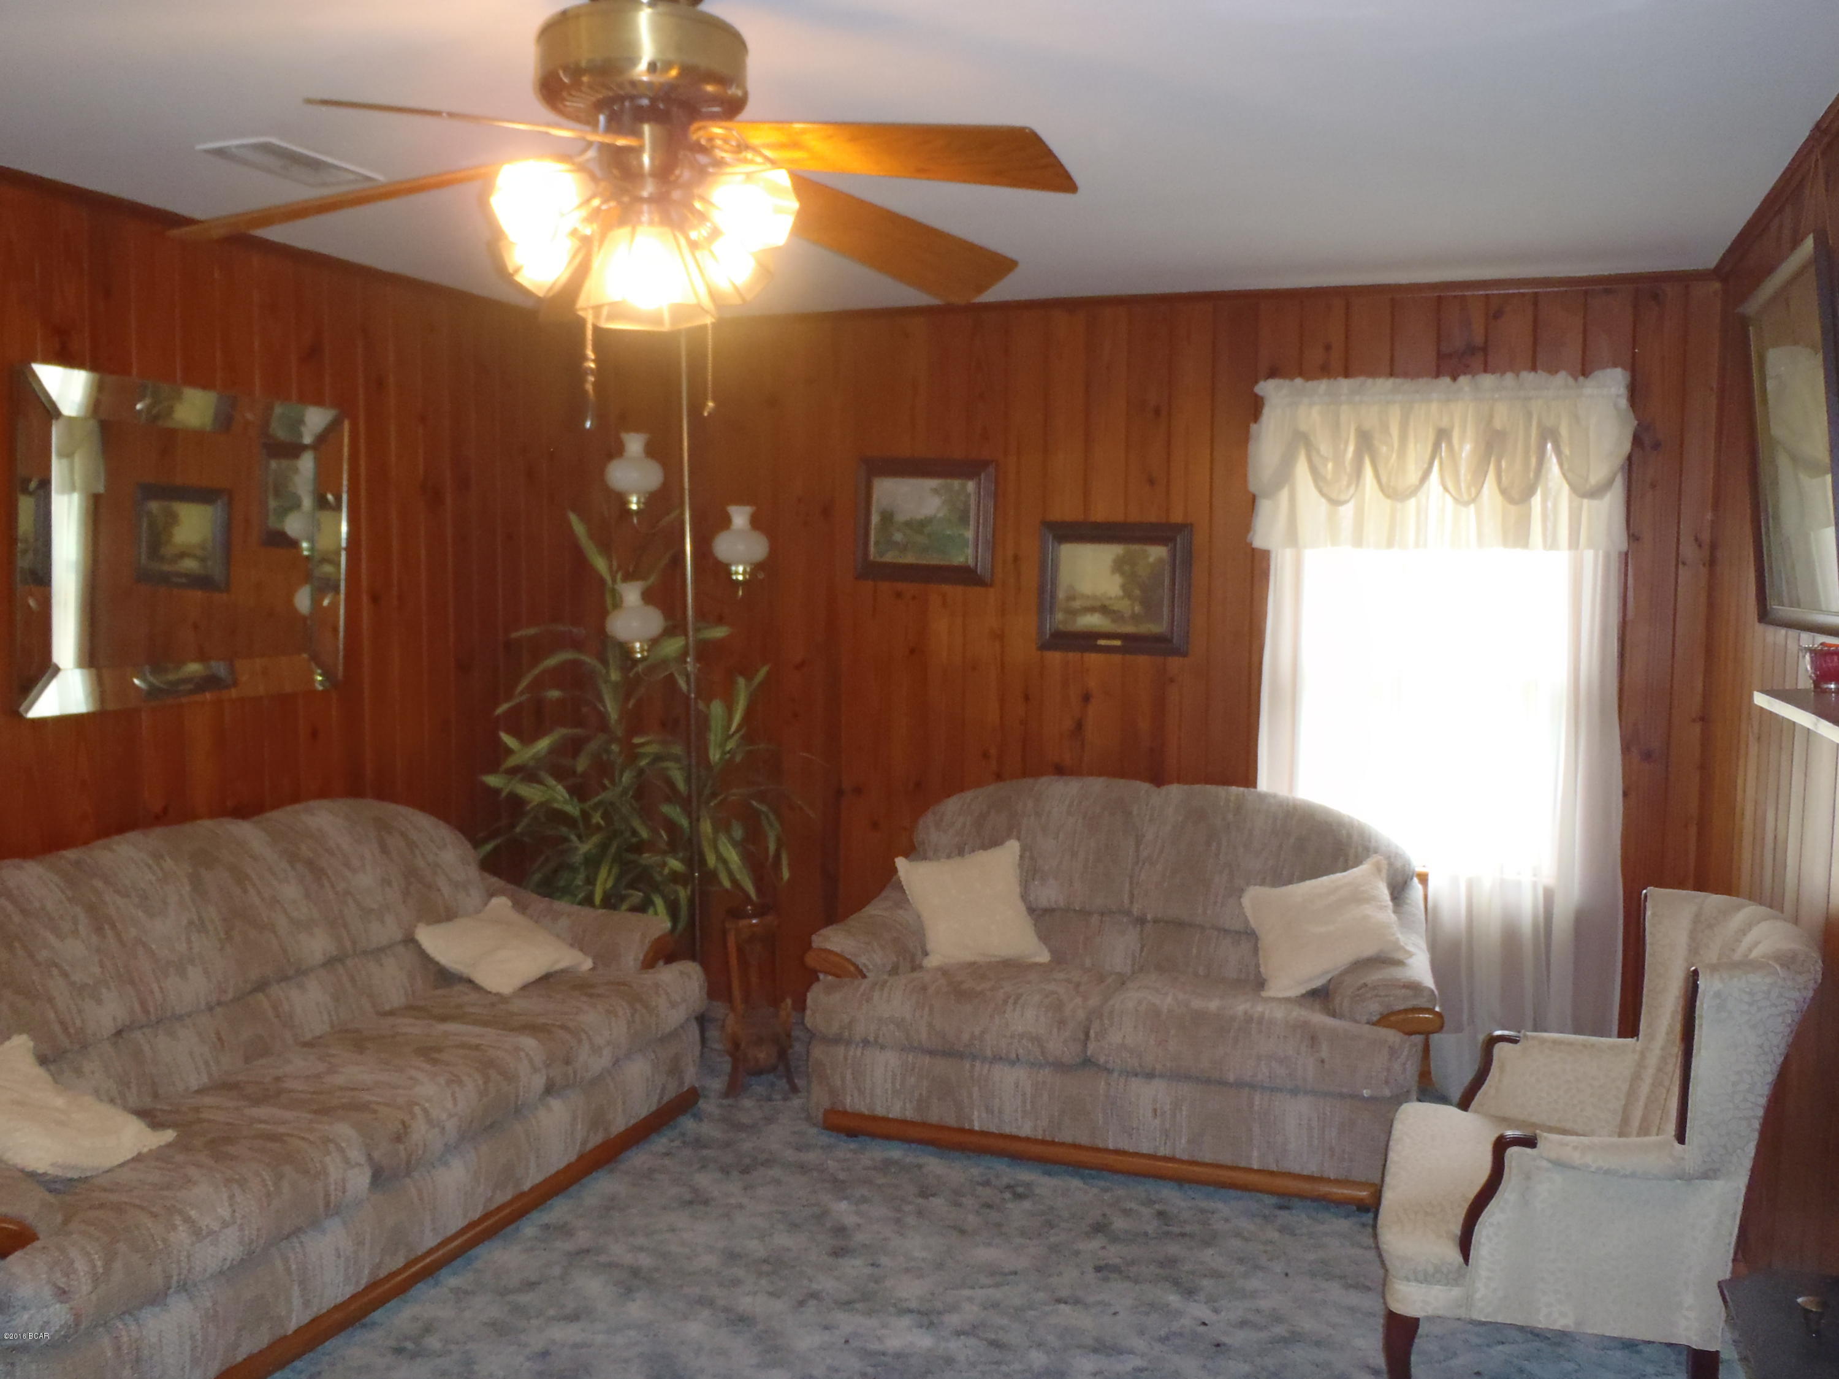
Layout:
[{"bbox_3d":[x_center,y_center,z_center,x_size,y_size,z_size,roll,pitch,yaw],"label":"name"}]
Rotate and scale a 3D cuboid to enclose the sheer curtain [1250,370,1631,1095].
[{"bbox_3d":[1.508,0.144,4.405,1.050,2.150,0.140,2,5,21],"label":"sheer curtain"}]

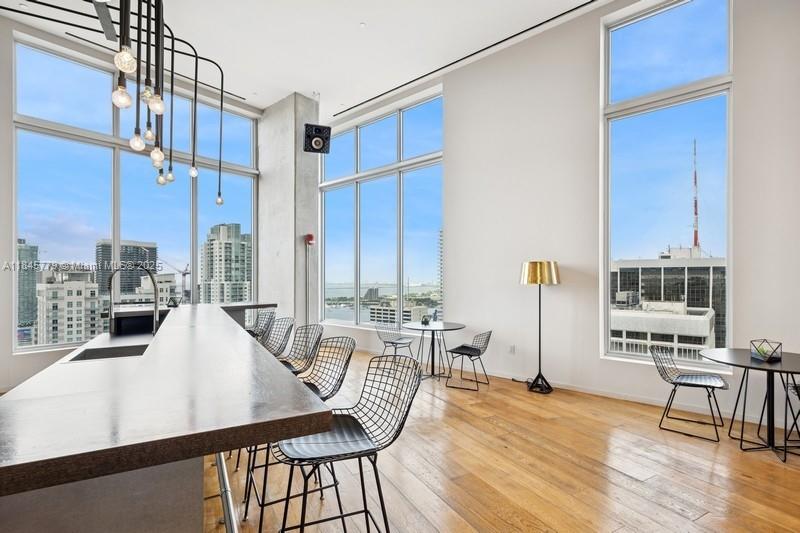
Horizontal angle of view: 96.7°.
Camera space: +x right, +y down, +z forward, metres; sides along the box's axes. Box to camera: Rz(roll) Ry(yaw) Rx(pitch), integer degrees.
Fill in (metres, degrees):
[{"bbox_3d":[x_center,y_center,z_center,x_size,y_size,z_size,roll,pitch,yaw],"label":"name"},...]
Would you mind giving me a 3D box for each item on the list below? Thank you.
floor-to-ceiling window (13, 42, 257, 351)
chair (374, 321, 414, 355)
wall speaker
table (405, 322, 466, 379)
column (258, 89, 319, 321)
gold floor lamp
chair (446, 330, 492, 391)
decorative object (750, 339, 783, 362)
[{"bbox_3d":[-3.925,-0.882,5.898,0.160,4.070,3.269,-1,-2,43],"label":"floor-to-ceiling window"},{"bbox_3d":[-0.085,1.240,5.601,0.540,0.760,0.570,1,-1,-38],"label":"chair"},{"bbox_3d":[-1.421,-2.232,6.200,0.420,0.460,0.360,0,17,-16],"label":"wall speaker"},{"bbox_3d":[0.489,1.246,5.201,0.910,0.720,0.910,0,-1,0],"label":"table"},{"bbox_3d":[-2.148,-0.712,6.926,1.150,4.750,0.500,-1,-1,40],"label":"column"},{"bbox_3d":[1.800,0.758,4.537,0.490,1.650,0.490,0,-1,0],"label":"gold floor lamp"},{"bbox_3d":[0.945,1.212,4.767,0.570,0.760,0.540,-1,-1,33],"label":"chair"},{"bbox_3d":[3.234,0.746,3.140,0.190,0.140,0.190,1,-2,-45],"label":"decorative object"}]

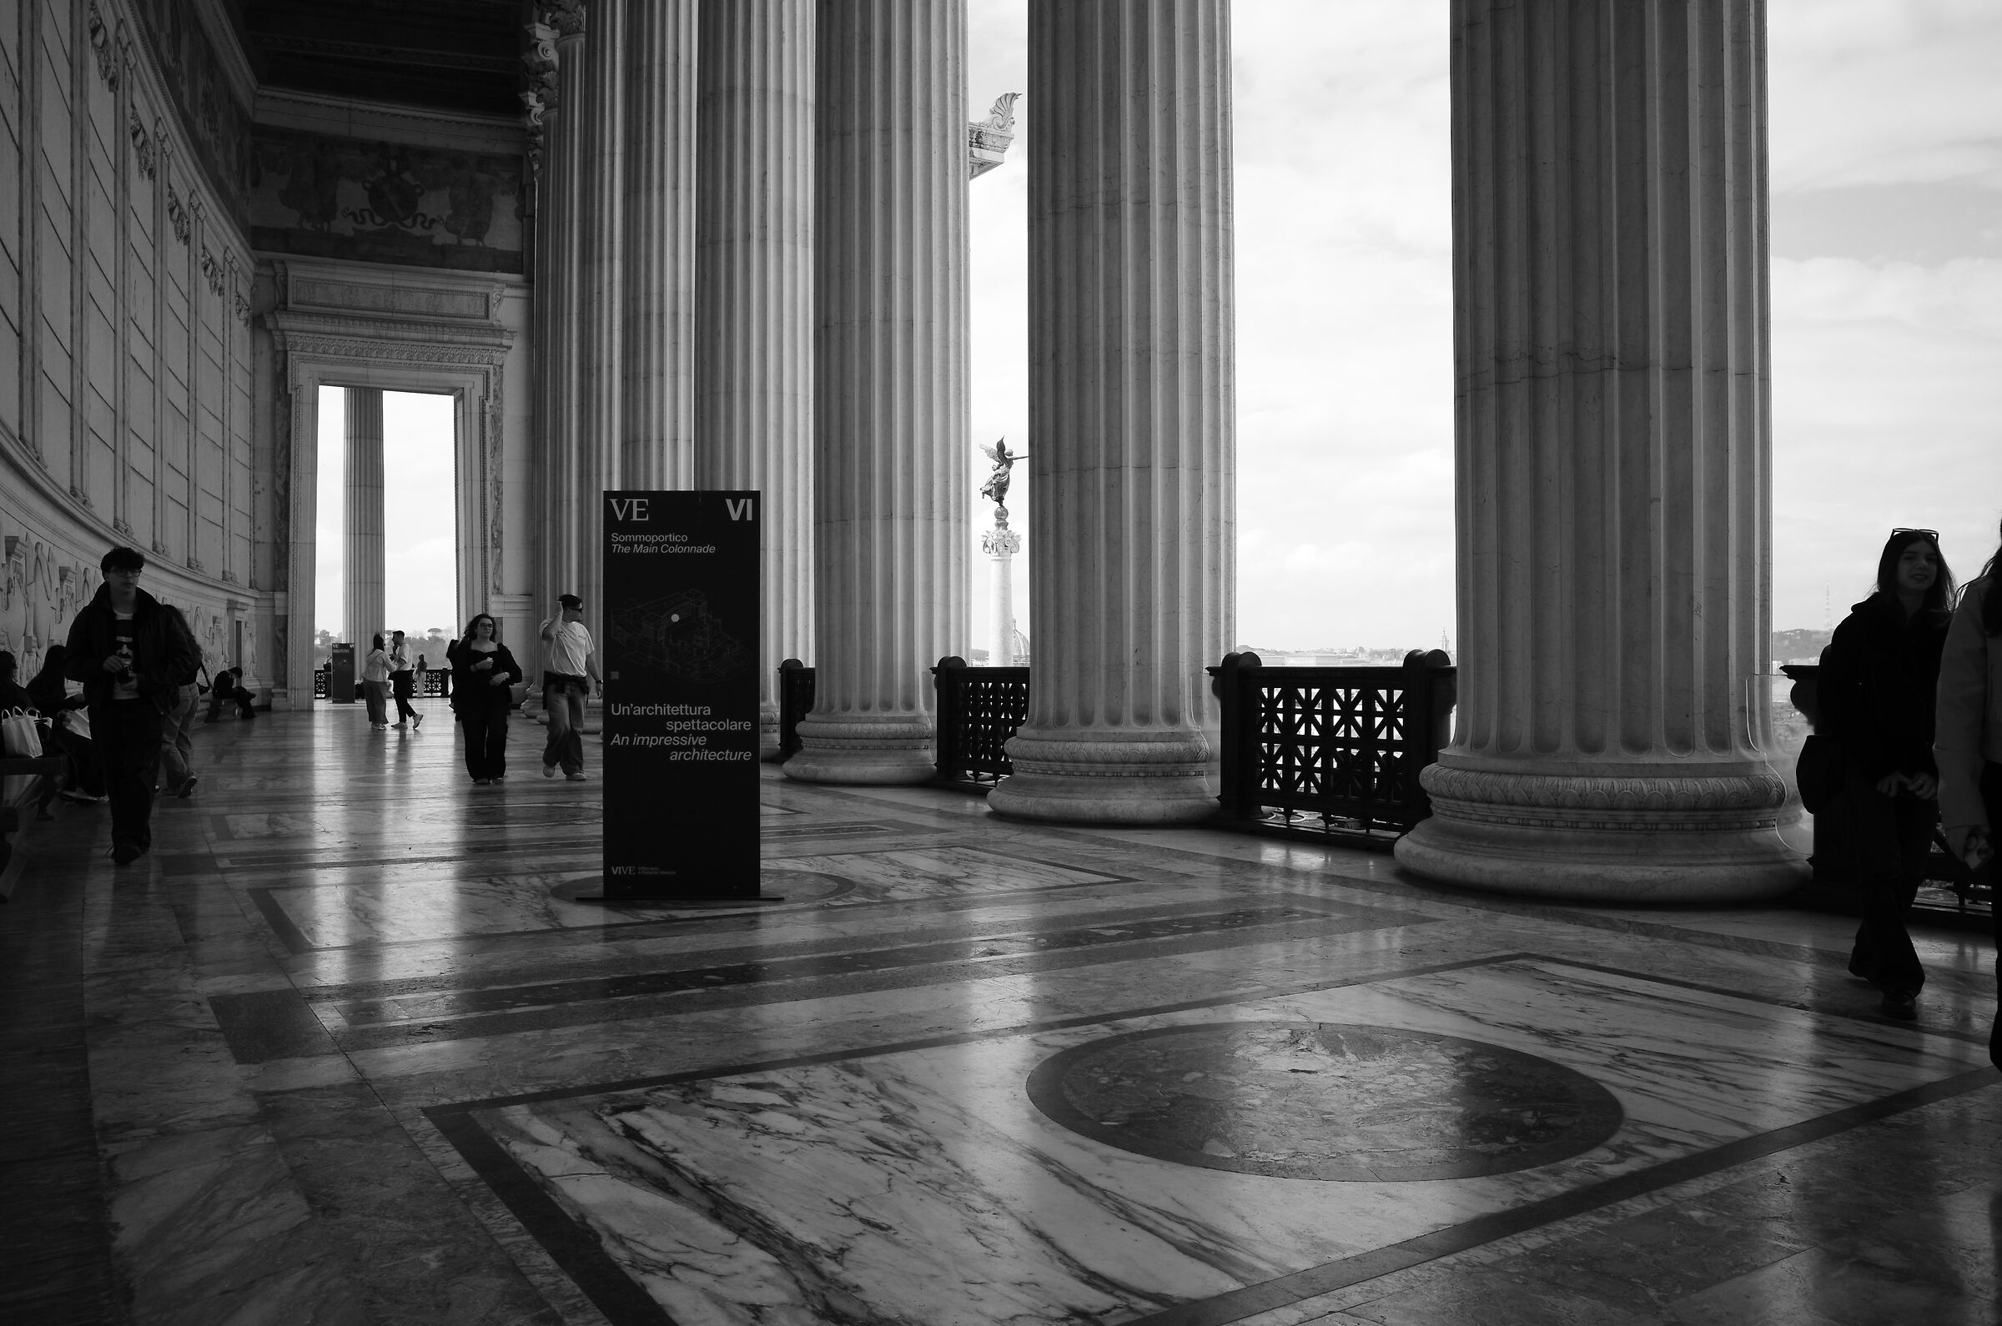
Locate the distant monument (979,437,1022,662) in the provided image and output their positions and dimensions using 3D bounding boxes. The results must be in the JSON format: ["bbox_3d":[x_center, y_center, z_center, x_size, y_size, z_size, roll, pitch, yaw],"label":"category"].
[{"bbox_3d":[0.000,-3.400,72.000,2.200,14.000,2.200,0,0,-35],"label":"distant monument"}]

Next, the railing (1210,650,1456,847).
[{"bbox_3d":[2.068,0.516,9.832,0.200,1.180,2.400,0,0,-31],"label":"railing"}]

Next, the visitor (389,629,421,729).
[{"bbox_3d":[-10.953,0.319,28.603,0.560,1.790,0.500,0,0,-22],"label":"visitor"}]

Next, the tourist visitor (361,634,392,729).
[{"bbox_3d":[-10.730,0.340,26.700,0.500,1.650,0.420,0,0,37],"label":"tourist visitor"}]

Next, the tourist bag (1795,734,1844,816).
[{"bbox_3d":[2.900,0.400,5.500,0.160,0.290,0.270,0,0,0],"label":"tourist bag"}]

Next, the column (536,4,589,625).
[{"bbox_3d":[-7.926,-6.339,30.526,2.000,15.100,2.000,0,0,-21],"label":"column"}]

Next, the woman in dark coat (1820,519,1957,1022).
[{"bbox_3d":[3.040,0.350,5.300,0.480,1.630,0.460,0,0,0],"label":"woman in dark coat"}]

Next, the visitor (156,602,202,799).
[{"bbox_3d":[-7.120,0.330,13.450,0.460,1.670,0.480,0,0,-43],"label":"visitor"}]

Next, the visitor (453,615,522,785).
[{"bbox_3d":[-4.873,0.332,14.753,0.620,1.630,0.420,0,0,-17],"label":"visitor"}]

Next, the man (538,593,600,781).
[{"bbox_3d":[-4.210,0.245,15.150,0.600,1.820,0.480,0,0,-30],"label":"man"}]

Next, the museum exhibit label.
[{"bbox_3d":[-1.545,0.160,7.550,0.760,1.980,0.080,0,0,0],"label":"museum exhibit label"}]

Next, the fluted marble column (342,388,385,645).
[{"bbox_3d":[-25.026,-6.178,61.026,2.000,15.100,2.000,0,0,-18],"label":"fluted marble column"}]

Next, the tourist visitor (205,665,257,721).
[{"bbox_3d":[-15.750,0.630,32.000,0.780,1.100,0.520,0,0,-14],"label":"tourist visitor"}]

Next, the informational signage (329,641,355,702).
[{"bbox_3d":[-21.133,0.347,50.003,0.780,1.950,0.150,0,0,-5],"label":"informational signage"}]

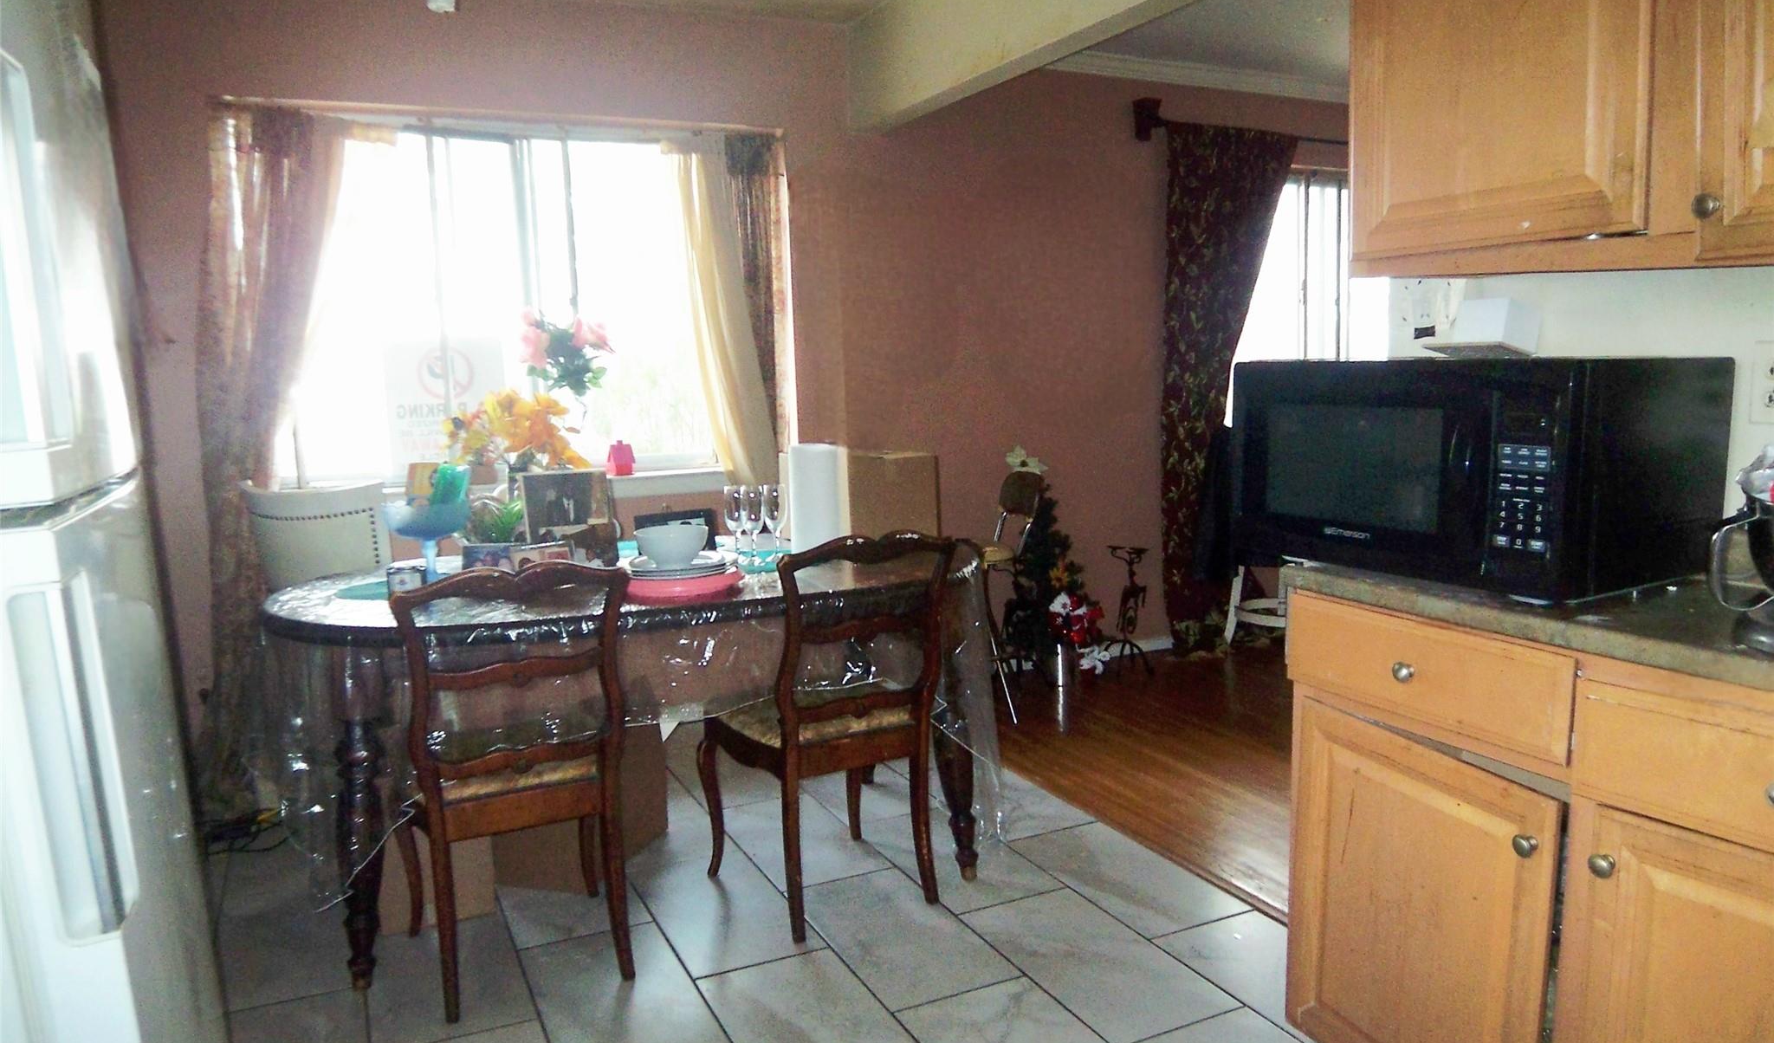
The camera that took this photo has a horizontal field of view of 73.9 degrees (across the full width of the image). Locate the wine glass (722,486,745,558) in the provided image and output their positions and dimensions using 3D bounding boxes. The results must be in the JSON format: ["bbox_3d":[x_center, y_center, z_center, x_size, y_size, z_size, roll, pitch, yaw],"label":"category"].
[{"bbox_3d":[-0.378,0.003,2.996,0.060,0.188,0.060,-5,8,-25],"label":"wine glass"}]

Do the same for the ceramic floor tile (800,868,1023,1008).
[{"bbox_3d":[0.018,0.917,2.632,0.303,0.010,0.600,-5,9,-26],"label":"ceramic floor tile"}]

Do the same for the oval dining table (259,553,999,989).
[{"bbox_3d":[-0.572,0.495,2.937,1.680,0.775,1.000,-4,8,-20],"label":"oval dining table"}]

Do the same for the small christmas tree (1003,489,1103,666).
[{"bbox_3d":[0.628,0.216,4.511,0.400,0.780,0.390,-1,8,0],"label":"small christmas tree"}]

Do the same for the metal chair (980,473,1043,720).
[{"bbox_3d":[0.230,0.257,4.171,0.500,0.880,0.430,-4,8,-17],"label":"metal chair"}]

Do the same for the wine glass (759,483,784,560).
[{"bbox_3d":[-0.283,0.000,2.994,0.060,0.188,0.060,-5,8,-25],"label":"wine glass"}]

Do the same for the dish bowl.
[{"bbox_3d":[-0.481,0.060,2.648,0.168,0.080,0.168,-2,7,0],"label":"dish bowl"}]

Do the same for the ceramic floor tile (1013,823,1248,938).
[{"bbox_3d":[0.574,0.869,2.884,0.298,0.010,0.600,-5,9,-26],"label":"ceramic floor tile"}]

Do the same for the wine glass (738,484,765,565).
[{"bbox_3d":[-0.328,0.008,2.943,0.060,0.188,0.060,-5,8,-25],"label":"wine glass"}]

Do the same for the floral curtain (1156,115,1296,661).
[{"bbox_3d":[1.455,-0.537,4.992,0.710,2.170,0.130,-5,9,-26],"label":"floral curtain"}]

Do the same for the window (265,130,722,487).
[{"bbox_3d":[-1.242,-0.692,3.874,1.500,1.130,0.100,-5,8,-25],"label":"window"}]

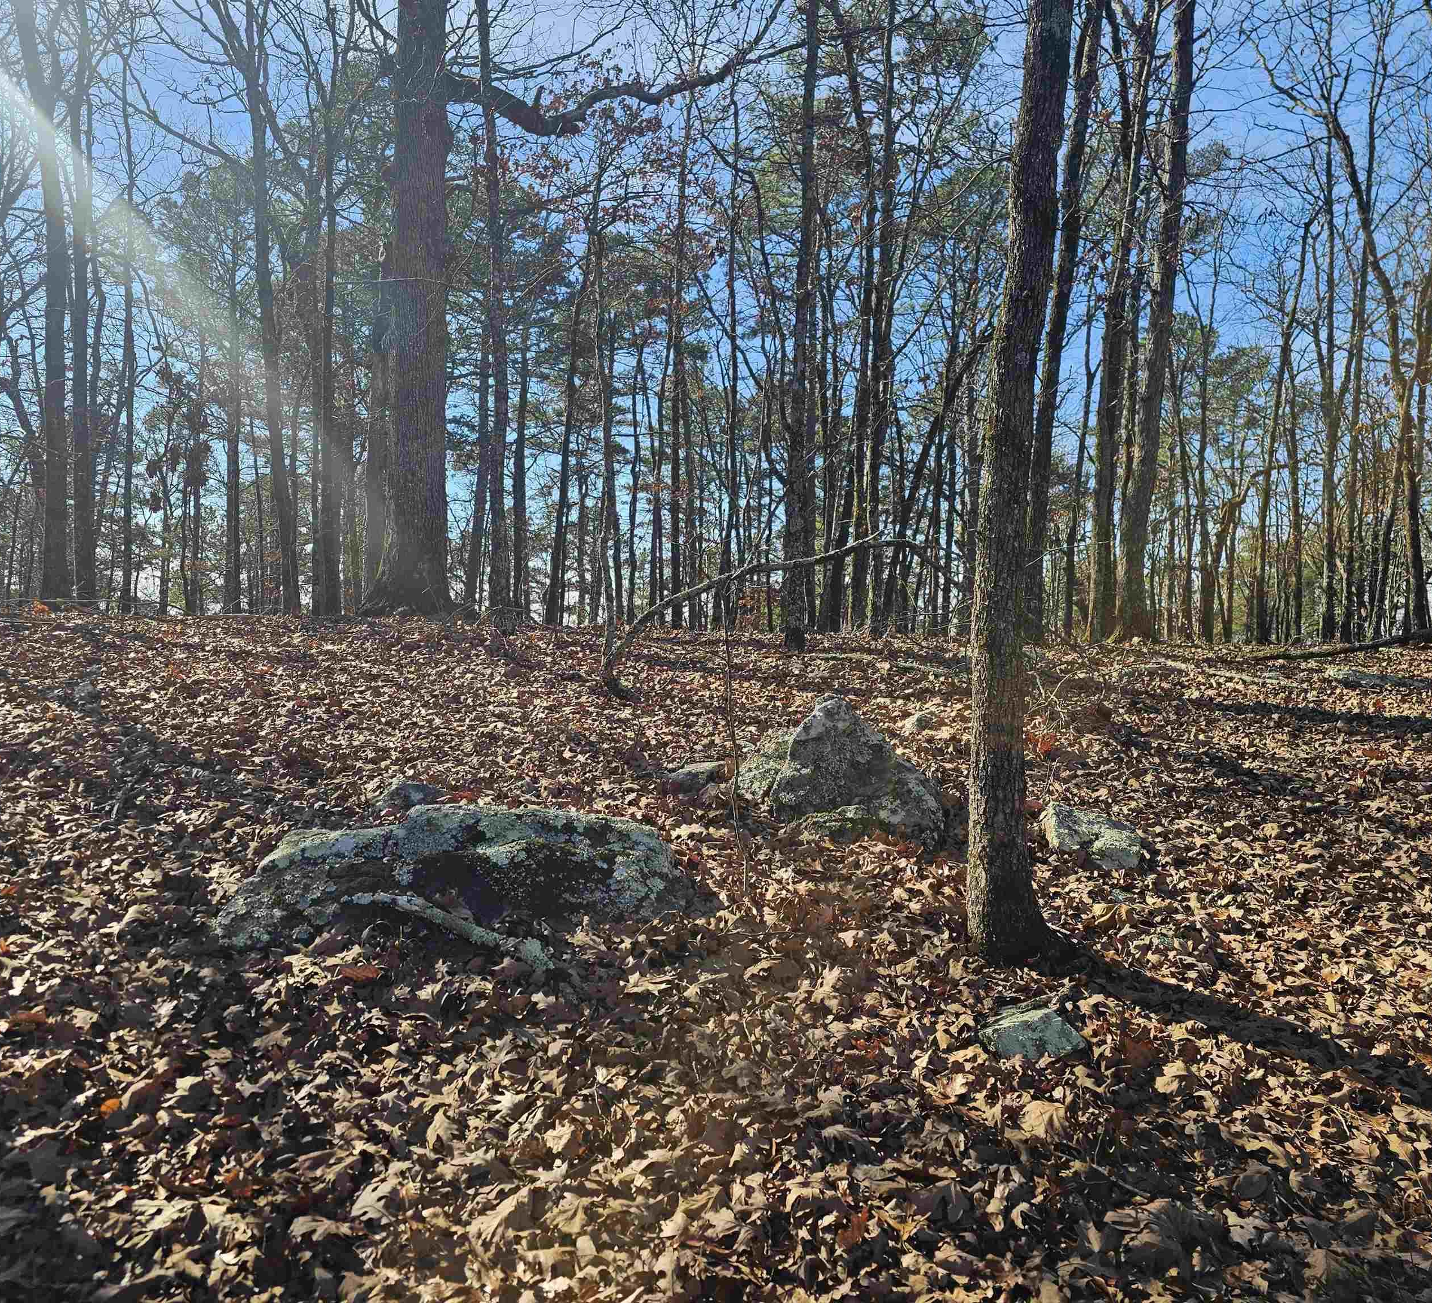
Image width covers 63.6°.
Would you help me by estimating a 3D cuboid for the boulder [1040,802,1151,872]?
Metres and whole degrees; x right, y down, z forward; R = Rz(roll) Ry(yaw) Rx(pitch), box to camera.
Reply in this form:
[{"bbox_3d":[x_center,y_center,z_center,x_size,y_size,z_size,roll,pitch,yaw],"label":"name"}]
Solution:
[{"bbox_3d":[1.745,0.843,5.300,0.470,0.240,0.340,1,1,24],"label":"boulder"}]

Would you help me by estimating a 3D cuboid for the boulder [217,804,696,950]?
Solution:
[{"bbox_3d":[-0.979,0.848,4.550,1.750,0.470,0.800,1,1,-12],"label":"boulder"}]

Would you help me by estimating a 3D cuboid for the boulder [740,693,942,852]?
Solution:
[{"bbox_3d":[0.643,0.565,5.800,0.950,0.680,0.700,1,1,24],"label":"boulder"}]

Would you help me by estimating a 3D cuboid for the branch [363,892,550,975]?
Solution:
[{"bbox_3d":[-0.930,0.997,4.120,0.740,0.200,0.090,1,1,19],"label":"branch"}]

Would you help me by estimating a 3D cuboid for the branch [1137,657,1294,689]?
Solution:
[{"bbox_3d":[5.265,0.213,12.300,0.200,0.250,1.900,0,1,-30],"label":"branch"}]

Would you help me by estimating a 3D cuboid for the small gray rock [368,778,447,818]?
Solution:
[{"bbox_3d":[-1.645,0.774,6.150,0.410,0.190,0.330,1,1,-6],"label":"small gray rock"}]

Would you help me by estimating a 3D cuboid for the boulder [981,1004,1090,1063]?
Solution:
[{"bbox_3d":[0.923,1.107,3.370,0.300,0.130,0.220,1,1,6],"label":"boulder"}]

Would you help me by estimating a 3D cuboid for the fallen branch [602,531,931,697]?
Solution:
[{"bbox_3d":[0.377,-0.316,10.000,2.750,1.350,0.500,1,1,-6],"label":"fallen branch"}]

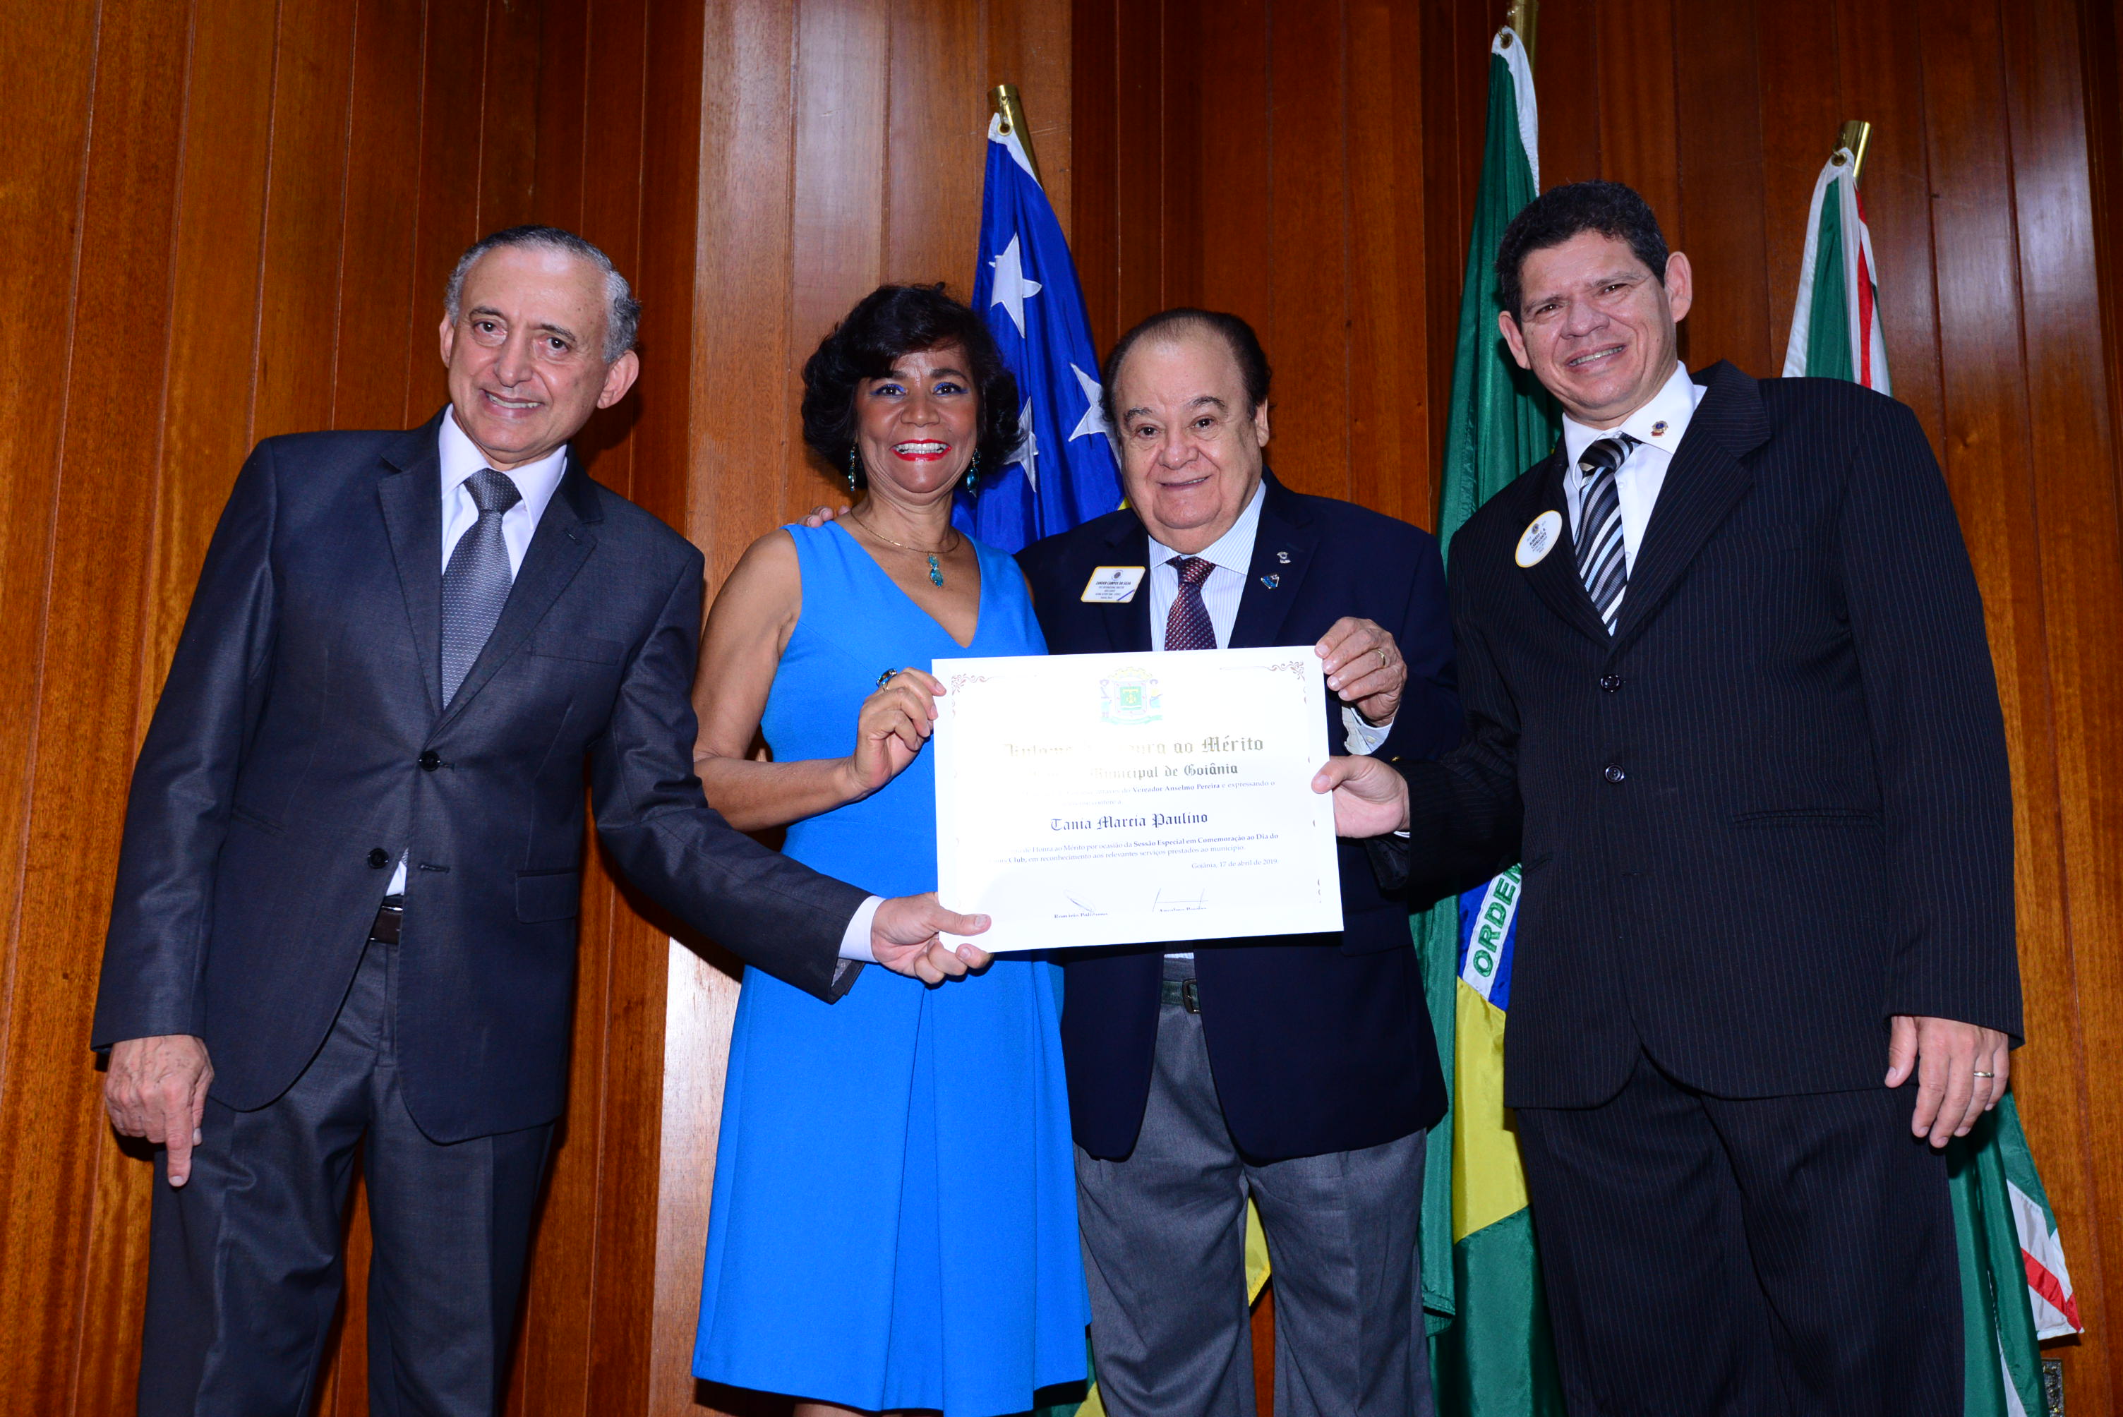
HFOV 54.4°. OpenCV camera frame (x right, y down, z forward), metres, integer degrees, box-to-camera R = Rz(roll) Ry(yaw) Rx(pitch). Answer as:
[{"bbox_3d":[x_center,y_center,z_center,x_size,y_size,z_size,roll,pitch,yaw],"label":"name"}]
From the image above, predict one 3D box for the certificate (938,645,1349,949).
[{"bbox_3d":[0.074,0.086,2.045,0.398,0.288,0.005,-2,-8,-6],"label":"certificate"}]

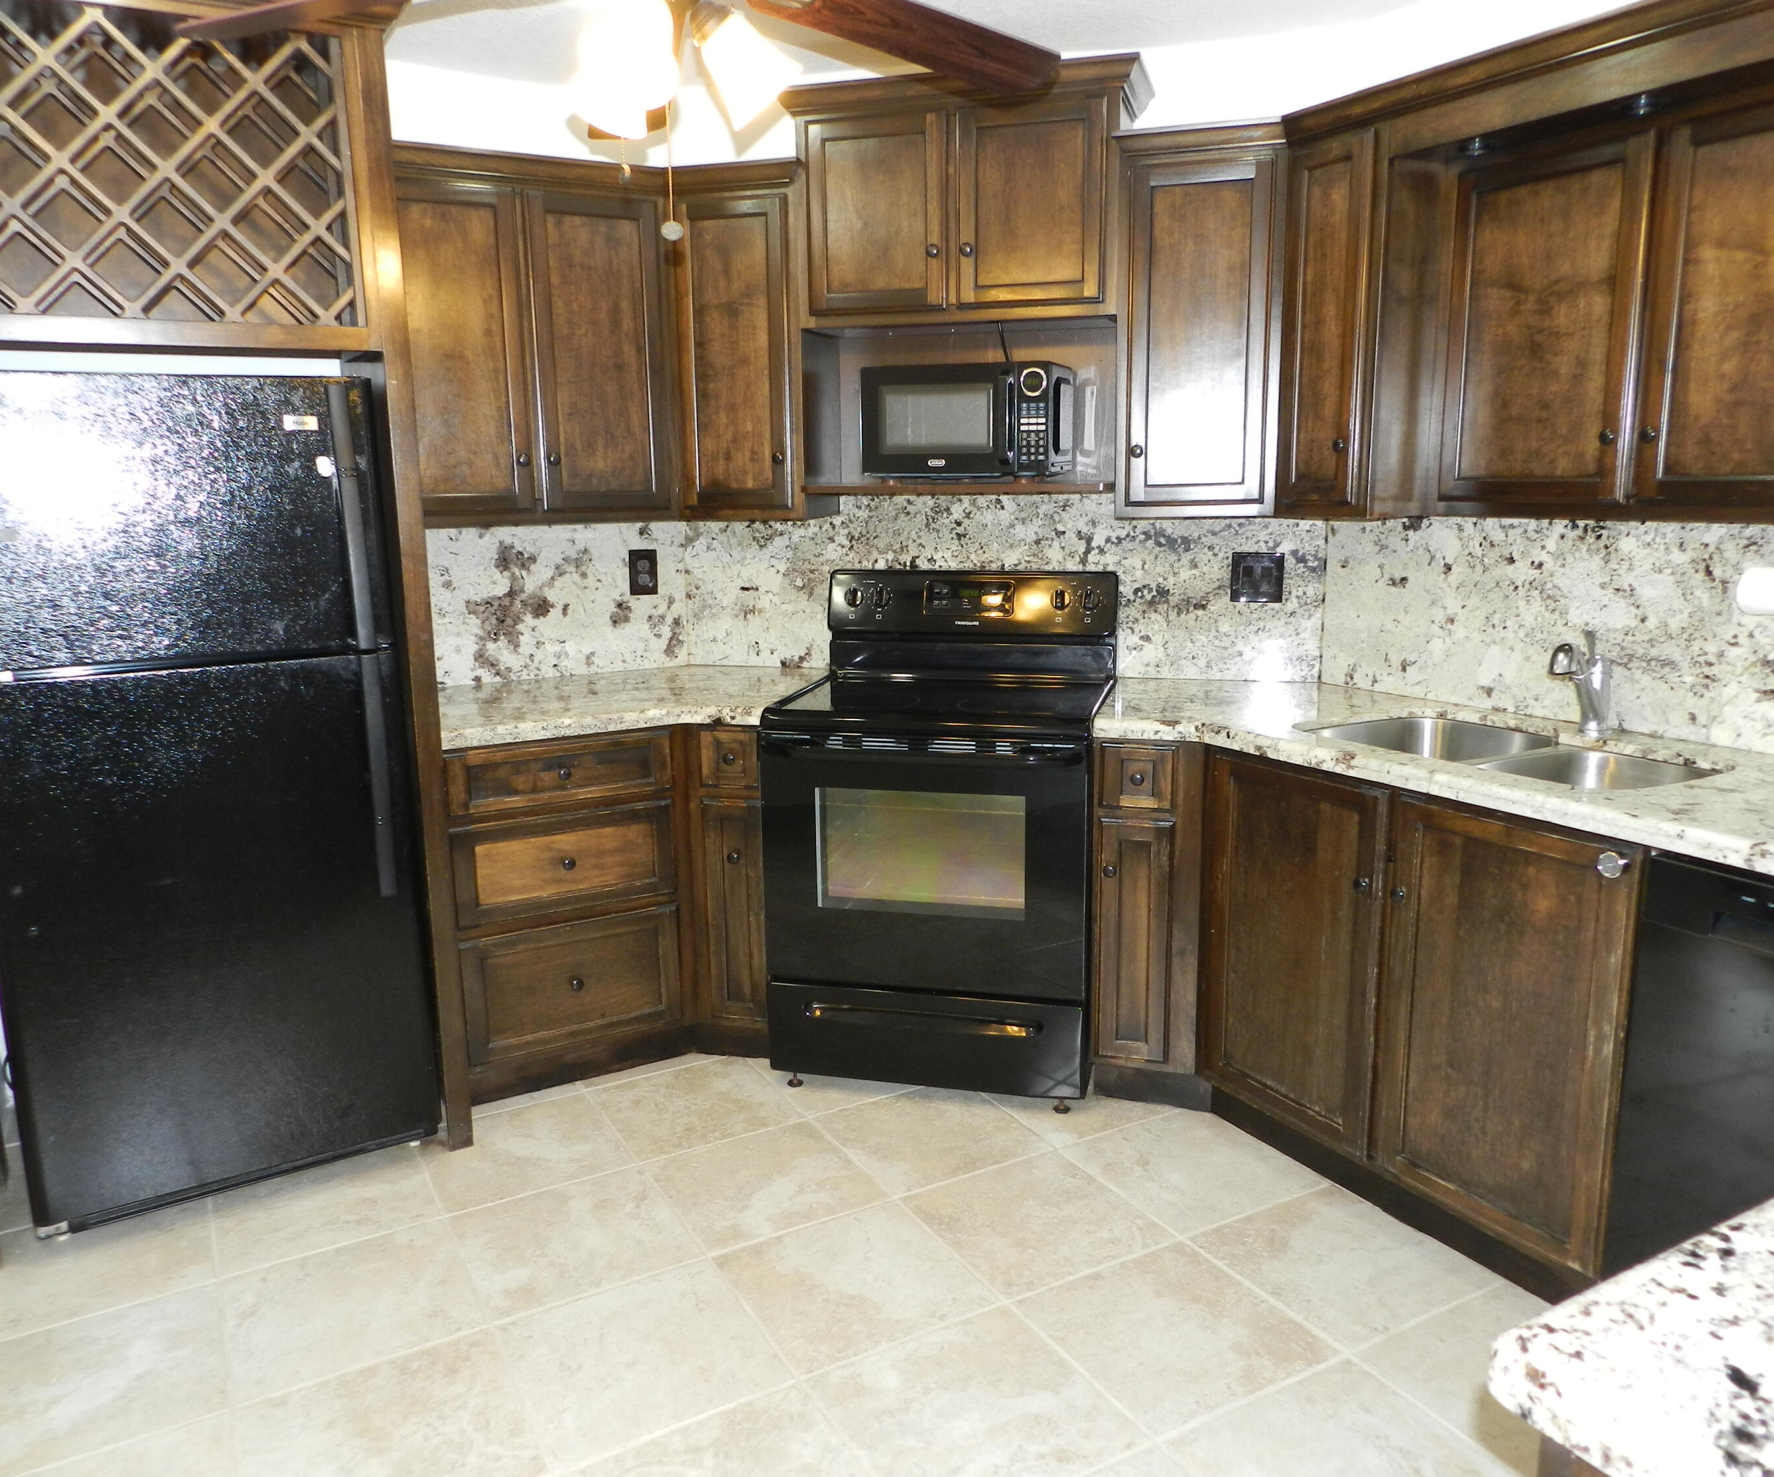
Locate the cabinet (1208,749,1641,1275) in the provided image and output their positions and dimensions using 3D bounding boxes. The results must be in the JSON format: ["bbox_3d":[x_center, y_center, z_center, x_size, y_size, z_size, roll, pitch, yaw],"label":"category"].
[{"bbox_3d":[1.174,0.434,2.610,0.610,0.765,0.950,-7,13,-28],"label":"cabinet"}]

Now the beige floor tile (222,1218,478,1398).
[{"bbox_3d":[-0.960,1.013,2.340,0.402,0.011,0.398,-7,13,-28],"label":"beige floor tile"}]

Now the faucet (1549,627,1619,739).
[{"bbox_3d":[1.369,-0.102,2.579,0.180,0.212,0.060,-7,13,-28],"label":"faucet"}]

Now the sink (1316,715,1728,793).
[{"bbox_3d":[1.113,0.132,2.434,0.400,0.190,0.740,-7,12,-28],"label":"sink"}]

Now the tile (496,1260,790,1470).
[{"bbox_3d":[-0.411,1.028,2.183,0.395,0.012,0.395,-7,12,-28],"label":"tile"}]

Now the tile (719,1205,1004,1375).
[{"bbox_3d":[-0.061,0.990,2.383,0.402,0.011,0.398,-7,13,-28],"label":"tile"}]

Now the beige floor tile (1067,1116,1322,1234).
[{"bbox_3d":[0.638,0.901,2.751,0.395,0.012,0.395,-7,12,-28],"label":"beige floor tile"}]

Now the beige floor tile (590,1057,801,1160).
[{"bbox_3d":[-0.450,0.863,3.067,0.402,0.011,0.398,-7,13,-28],"label":"beige floor tile"}]

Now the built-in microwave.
[{"bbox_3d":[0.204,-0.756,3.188,0.445,0.265,0.345,2,11,16],"label":"built-in microwave"}]

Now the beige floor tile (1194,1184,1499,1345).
[{"bbox_3d":[0.832,0.963,2.407,0.395,0.012,0.395,-7,12,-28],"label":"beige floor tile"}]

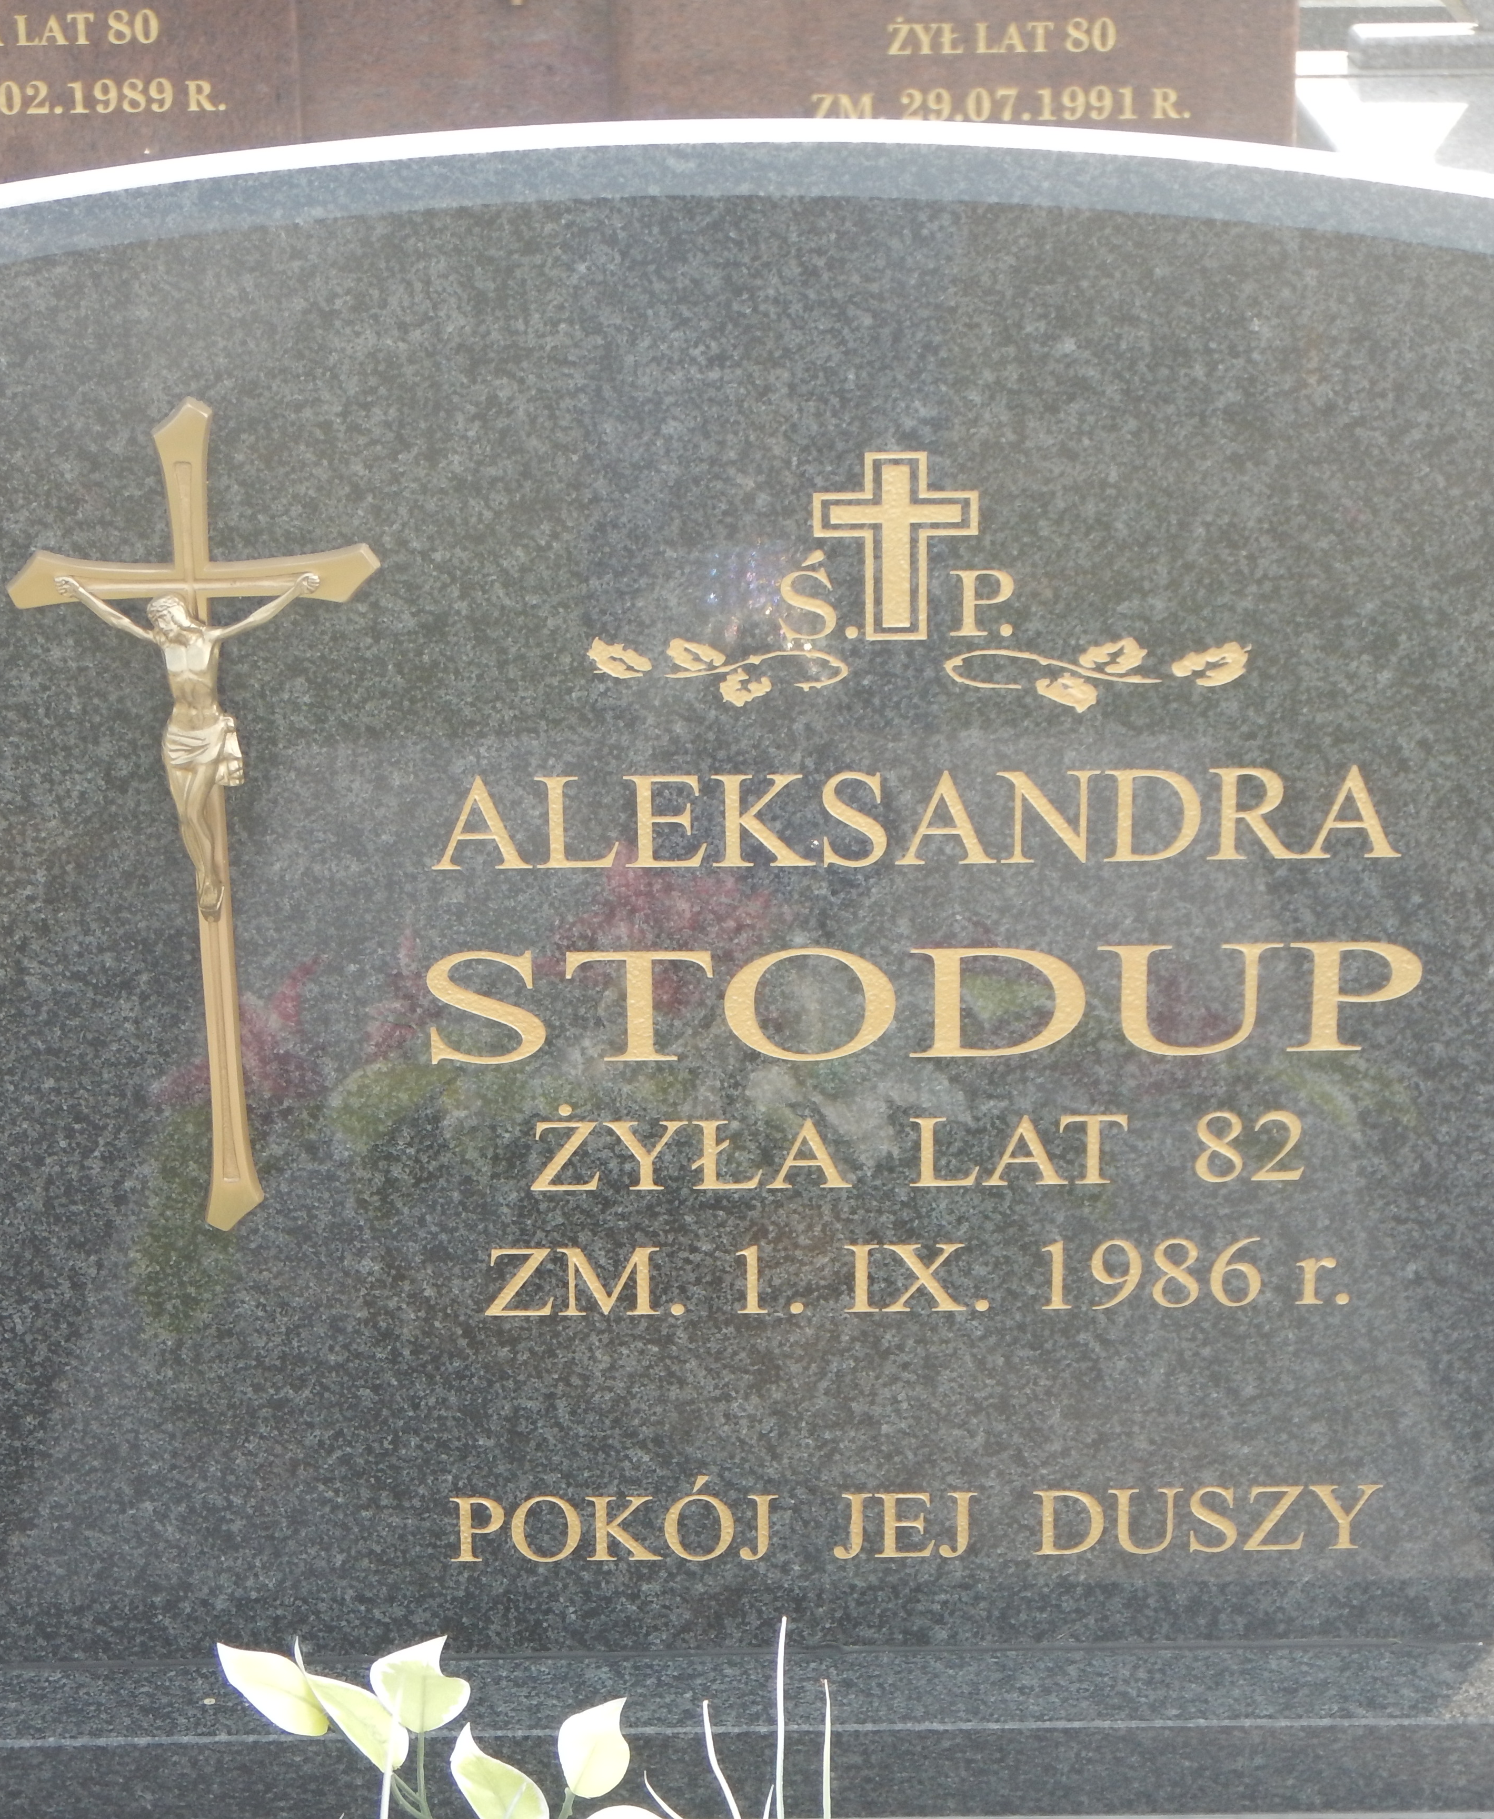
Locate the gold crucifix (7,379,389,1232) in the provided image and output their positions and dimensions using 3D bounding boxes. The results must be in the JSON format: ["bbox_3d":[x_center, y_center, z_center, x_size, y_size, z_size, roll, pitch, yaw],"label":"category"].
[{"bbox_3d":[-0.229,-0.034,1.820,0.154,0.375,0.030,-2,21,-1],"label":"gold crucifix"}]

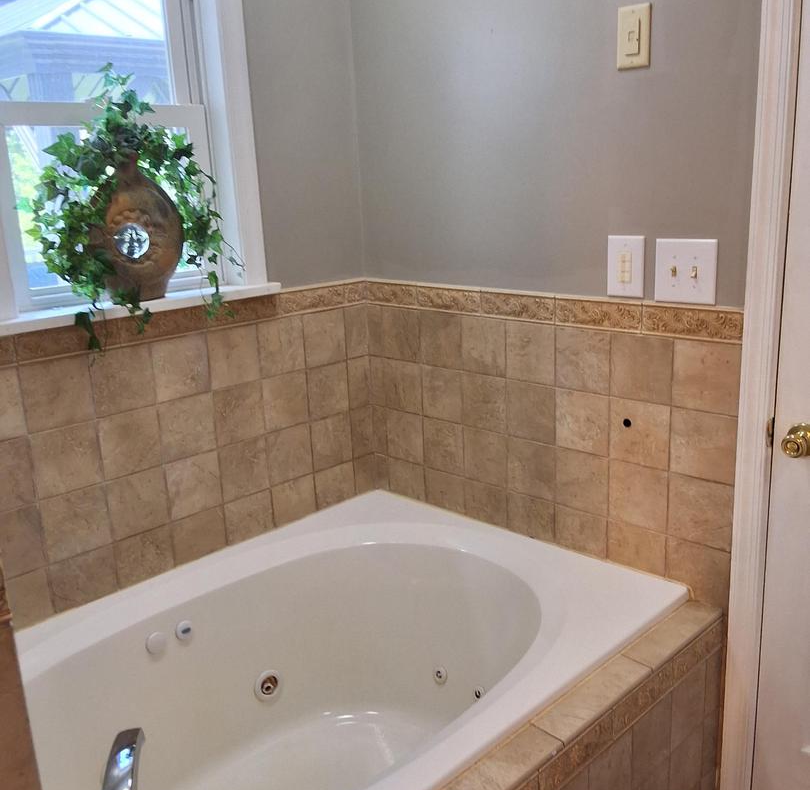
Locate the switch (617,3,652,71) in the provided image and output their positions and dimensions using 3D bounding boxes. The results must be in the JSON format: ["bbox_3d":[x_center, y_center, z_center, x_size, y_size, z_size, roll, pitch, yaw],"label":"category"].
[{"bbox_3d":[0.469,-0.736,1.797,0.013,0.122,0.075,-16,20,-43],"label":"switch"}]

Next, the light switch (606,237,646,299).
[{"bbox_3d":[0.483,-0.281,1.920,0.011,0.133,0.091,-16,20,-43],"label":"light switch"}]

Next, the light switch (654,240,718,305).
[{"bbox_3d":[0.581,-0.256,1.821,0.017,0.132,0.137,-16,20,-43],"label":"light switch"}]

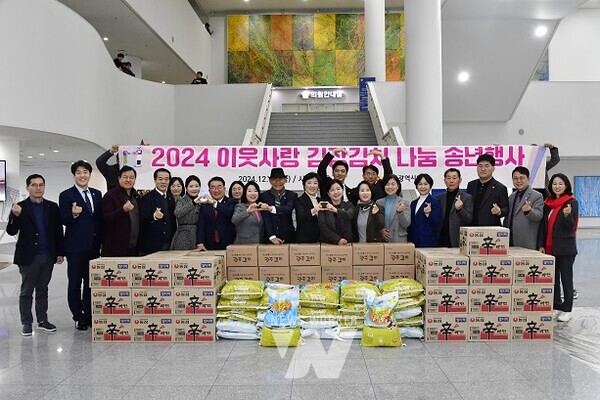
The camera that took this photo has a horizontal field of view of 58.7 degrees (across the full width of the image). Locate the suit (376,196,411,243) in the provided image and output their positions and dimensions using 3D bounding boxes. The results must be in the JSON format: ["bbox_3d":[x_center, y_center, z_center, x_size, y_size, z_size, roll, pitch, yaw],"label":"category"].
[{"bbox_3d":[1.082,0.270,6.170,0.430,0.620,0.290,0,0,11],"label":"suit"}]

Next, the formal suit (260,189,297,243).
[{"bbox_3d":[-0.258,0.215,6.250,0.460,0.700,0.300,0,1,0],"label":"formal suit"}]

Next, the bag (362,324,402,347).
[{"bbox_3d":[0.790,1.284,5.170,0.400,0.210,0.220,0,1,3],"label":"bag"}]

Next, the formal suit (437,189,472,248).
[{"bbox_3d":[1.834,0.589,6.350,0.490,1.400,0.310,0,1,30],"label":"formal suit"}]

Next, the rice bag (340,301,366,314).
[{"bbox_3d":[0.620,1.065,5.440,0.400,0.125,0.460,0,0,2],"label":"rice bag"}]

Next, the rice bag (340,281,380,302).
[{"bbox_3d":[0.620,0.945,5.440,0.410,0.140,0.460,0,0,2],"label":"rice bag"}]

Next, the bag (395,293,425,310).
[{"bbox_3d":[1.034,1.001,5.460,0.410,0.125,0.470,-5,1,2],"label":"bag"}]

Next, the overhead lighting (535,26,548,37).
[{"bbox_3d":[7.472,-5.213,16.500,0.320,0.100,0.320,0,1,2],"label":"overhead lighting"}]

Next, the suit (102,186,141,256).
[{"bbox_3d":[-2.068,0.282,6.250,0.490,0.880,0.330,-1,1,-33],"label":"suit"}]

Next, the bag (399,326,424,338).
[{"bbox_3d":[1.034,1.308,5.460,0.410,0.115,0.470,0,1,2],"label":"bag"}]

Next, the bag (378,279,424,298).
[{"bbox_3d":[1.040,0.915,5.460,0.440,0.140,0.460,0,0,2],"label":"bag"}]

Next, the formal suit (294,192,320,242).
[{"bbox_3d":[0.110,0.260,6.200,0.420,0.630,0.300,0,0,-17],"label":"formal suit"}]

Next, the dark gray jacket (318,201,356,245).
[{"bbox_3d":[0.419,0.300,6.120,0.450,0.600,0.300,0,0,5],"label":"dark gray jacket"}]

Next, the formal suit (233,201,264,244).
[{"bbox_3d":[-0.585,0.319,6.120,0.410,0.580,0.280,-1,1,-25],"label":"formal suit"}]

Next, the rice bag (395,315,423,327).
[{"bbox_3d":[1.062,1.196,5.500,0.400,0.130,0.420,0,1,0],"label":"rice bag"}]

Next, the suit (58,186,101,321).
[{"bbox_3d":[-2.330,0.571,5.660,0.470,1.450,0.300,-1,1,-32],"label":"suit"}]

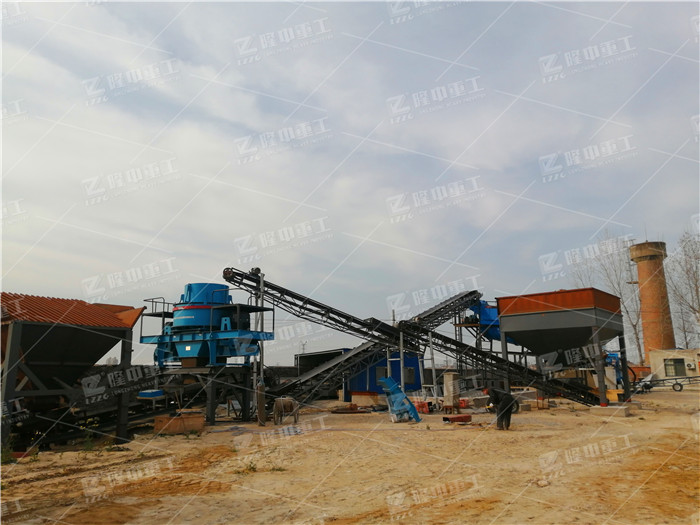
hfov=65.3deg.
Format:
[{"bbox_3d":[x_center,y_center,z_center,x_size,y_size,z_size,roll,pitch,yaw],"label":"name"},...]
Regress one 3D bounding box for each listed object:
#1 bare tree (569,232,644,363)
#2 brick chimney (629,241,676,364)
[{"bbox_3d":[25.688,4.548,53.792,6.400,14.840,6.000,-6,-12,25],"label":"bare tree"},{"bbox_3d":[29.178,4.801,51.891,3.600,13.563,3.600,-7,-13,29],"label":"brick chimney"}]

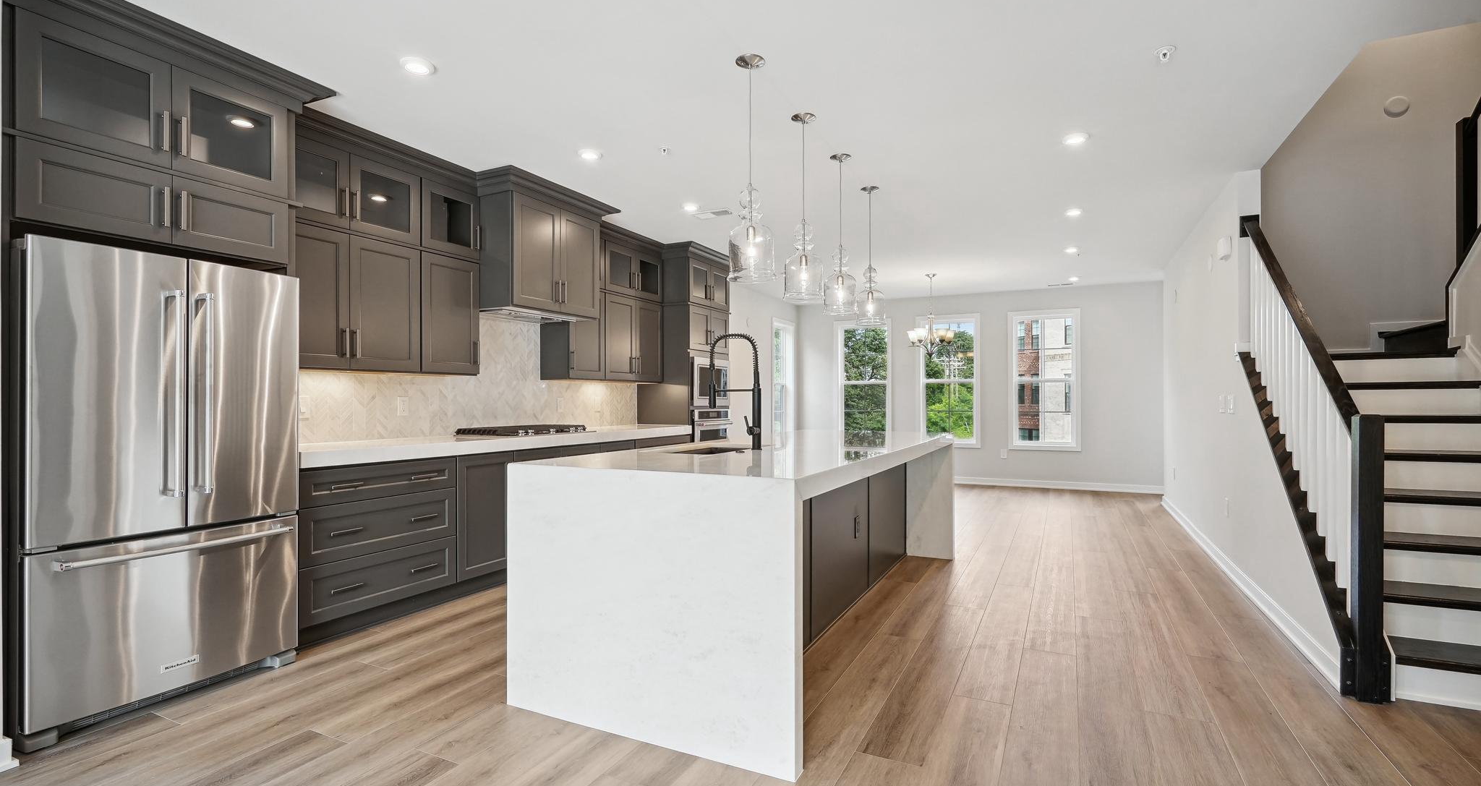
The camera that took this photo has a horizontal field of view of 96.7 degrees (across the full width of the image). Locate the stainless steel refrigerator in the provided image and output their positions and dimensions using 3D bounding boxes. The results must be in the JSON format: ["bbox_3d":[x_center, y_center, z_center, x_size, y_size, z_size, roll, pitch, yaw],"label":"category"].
[{"bbox_3d":[-2.541,0.367,2.810,0.715,1.805,0.908,0,-1,26],"label":"stainless steel refrigerator"}]

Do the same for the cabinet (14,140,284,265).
[{"bbox_3d":[-2.613,-0.750,2.843,0.609,0.298,0.910,0,-1,26],"label":"cabinet"}]

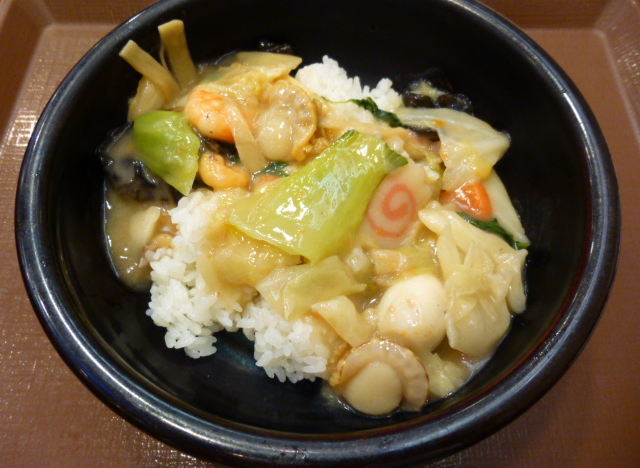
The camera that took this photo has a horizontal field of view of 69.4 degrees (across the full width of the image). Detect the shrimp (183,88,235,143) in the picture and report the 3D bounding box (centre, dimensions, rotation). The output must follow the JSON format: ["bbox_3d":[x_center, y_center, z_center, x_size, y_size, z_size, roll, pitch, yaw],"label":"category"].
[{"bbox_3d":[-0.049,-0.053,0.206,0.021,0.017,0.024,-23,67,-10],"label":"shrimp"}]

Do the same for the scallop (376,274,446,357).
[{"bbox_3d":[0.033,0.029,0.168,0.024,0.022,0.026,0,65,0],"label":"scallop"}]

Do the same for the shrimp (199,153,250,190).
[{"bbox_3d":[-0.041,-0.026,0.199,0.020,0.012,0.015,23,67,11],"label":"shrimp"}]

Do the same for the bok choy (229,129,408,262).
[{"bbox_3d":[0.000,-0.016,0.181,0.038,0.017,0.058,39,71,17],"label":"bok choy"}]

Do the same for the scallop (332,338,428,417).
[{"bbox_3d":[0.021,0.050,0.161,0.032,0.015,0.027,4,65,2],"label":"scallop"}]

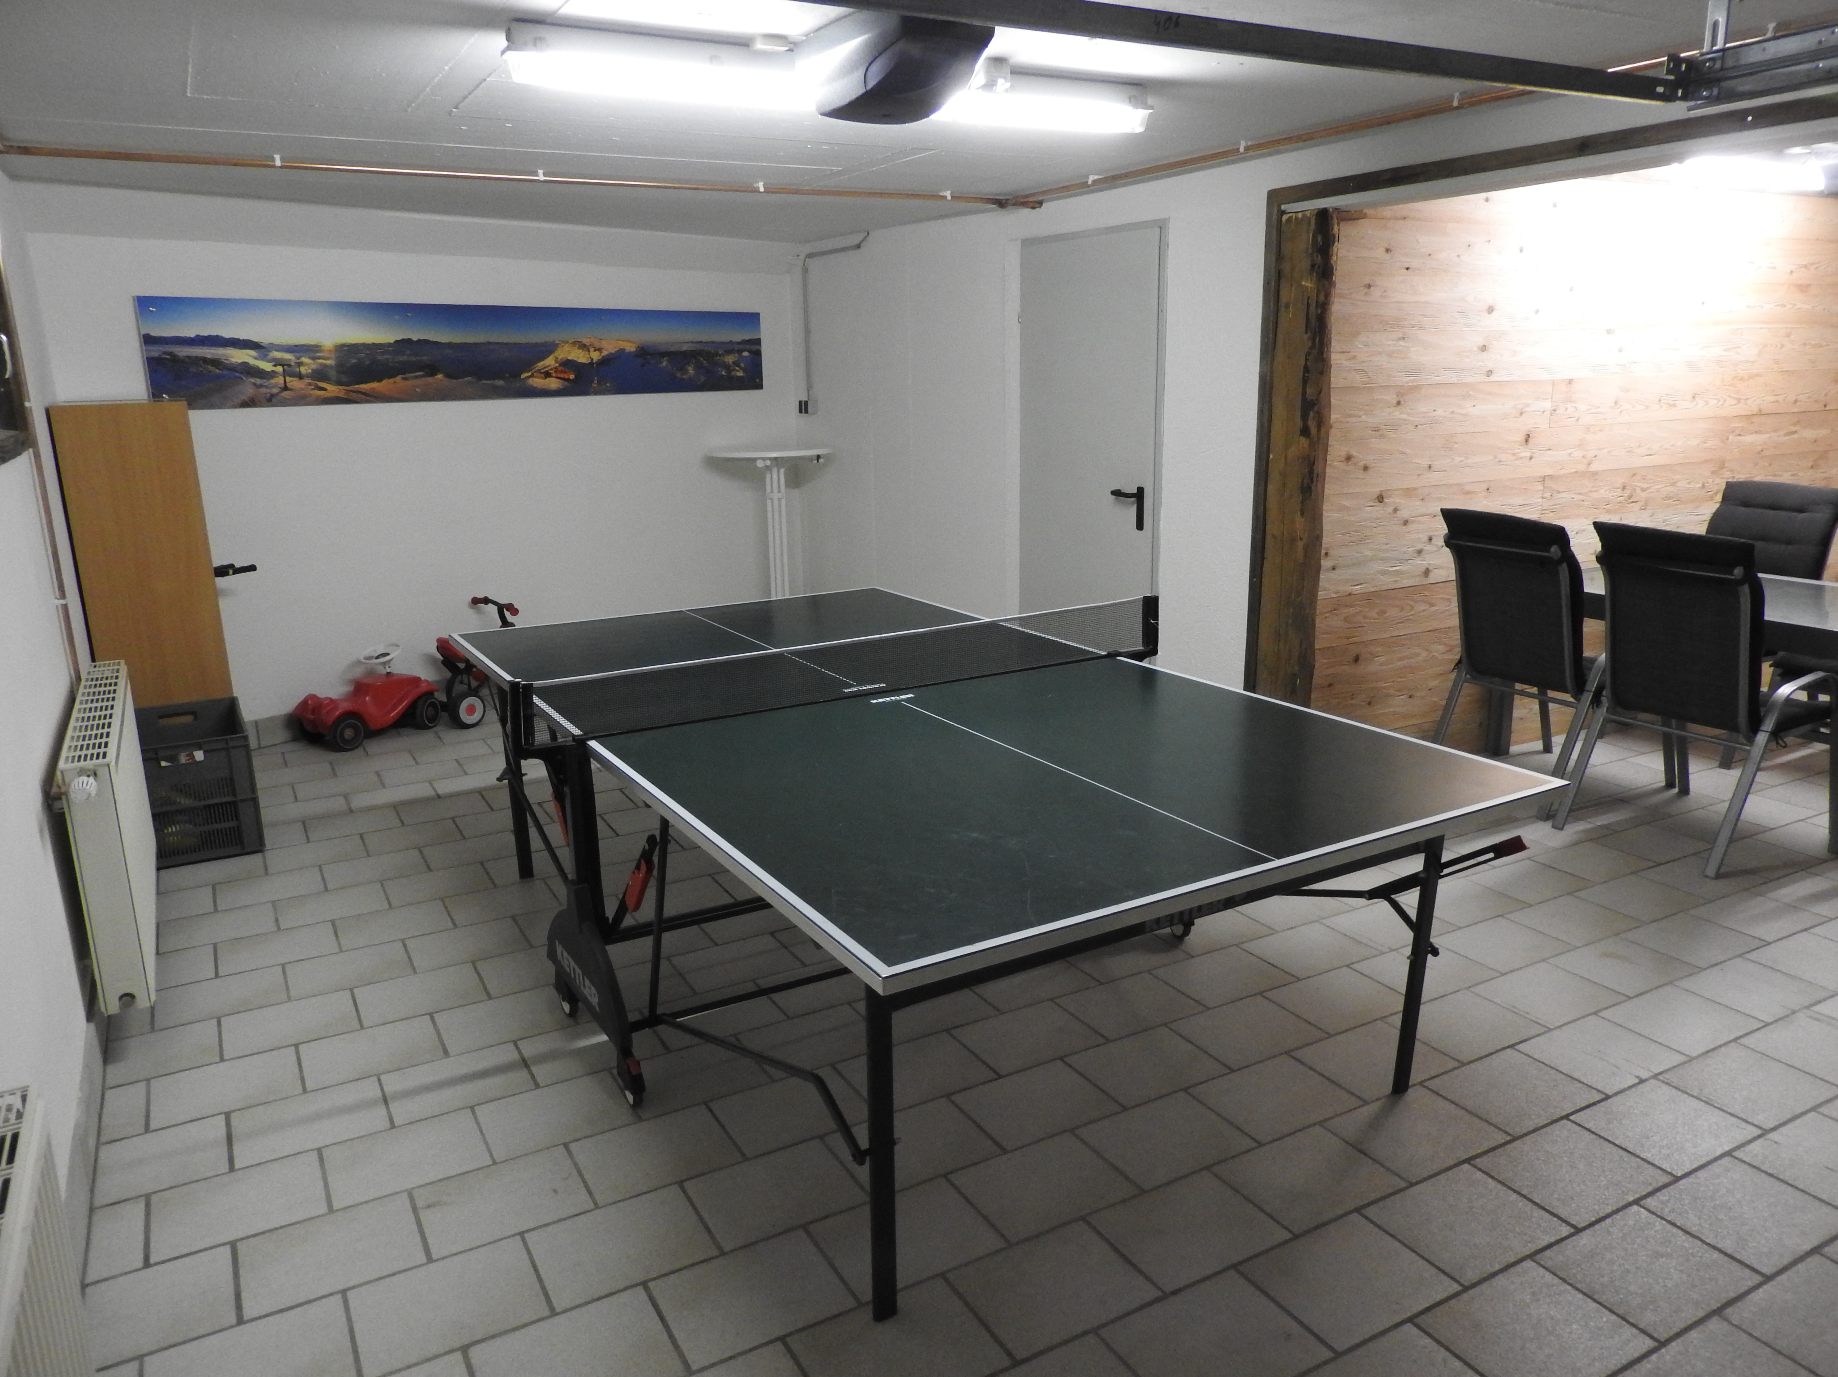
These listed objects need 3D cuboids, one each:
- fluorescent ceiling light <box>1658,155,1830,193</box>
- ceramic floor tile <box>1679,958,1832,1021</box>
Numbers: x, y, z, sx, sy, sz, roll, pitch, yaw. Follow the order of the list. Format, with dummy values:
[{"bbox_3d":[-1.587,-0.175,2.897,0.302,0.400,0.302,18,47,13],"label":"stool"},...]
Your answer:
[{"bbox_3d":[2.907,-1.813,4.505,1.030,0.095,0.110,-7,15,-24],"label":"fluorescent ceiling light"},{"bbox_3d":[2.117,0.767,3.233,0.298,0.010,0.225,-8,16,-28],"label":"ceramic floor tile"}]

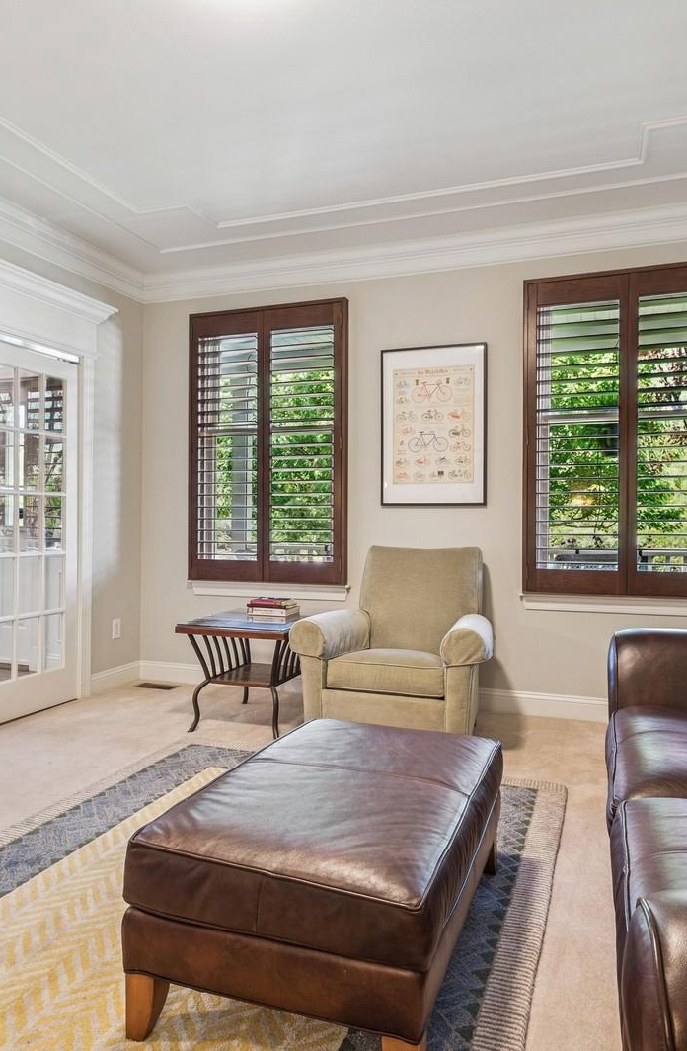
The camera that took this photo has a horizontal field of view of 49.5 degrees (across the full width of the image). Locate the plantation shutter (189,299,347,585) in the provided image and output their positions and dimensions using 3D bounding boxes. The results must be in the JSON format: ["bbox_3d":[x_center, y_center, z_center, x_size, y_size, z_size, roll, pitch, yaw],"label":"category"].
[{"bbox_3d":[-0.494,-0.511,4.770,1.103,1.751,0.060,1,1,21],"label":"plantation shutter"}]

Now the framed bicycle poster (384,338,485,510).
[{"bbox_3d":[0.530,-0.583,4.410,0.635,0.948,0.025,0,0,20],"label":"framed bicycle poster"}]

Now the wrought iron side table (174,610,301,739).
[{"bbox_3d":[-0.464,0.794,4.100,0.654,0.545,0.703,0,0,20],"label":"wrought iron side table"}]

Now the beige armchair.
[{"bbox_3d":[0.326,0.595,3.857,0.926,0.952,0.856,0,0,20],"label":"beige armchair"}]

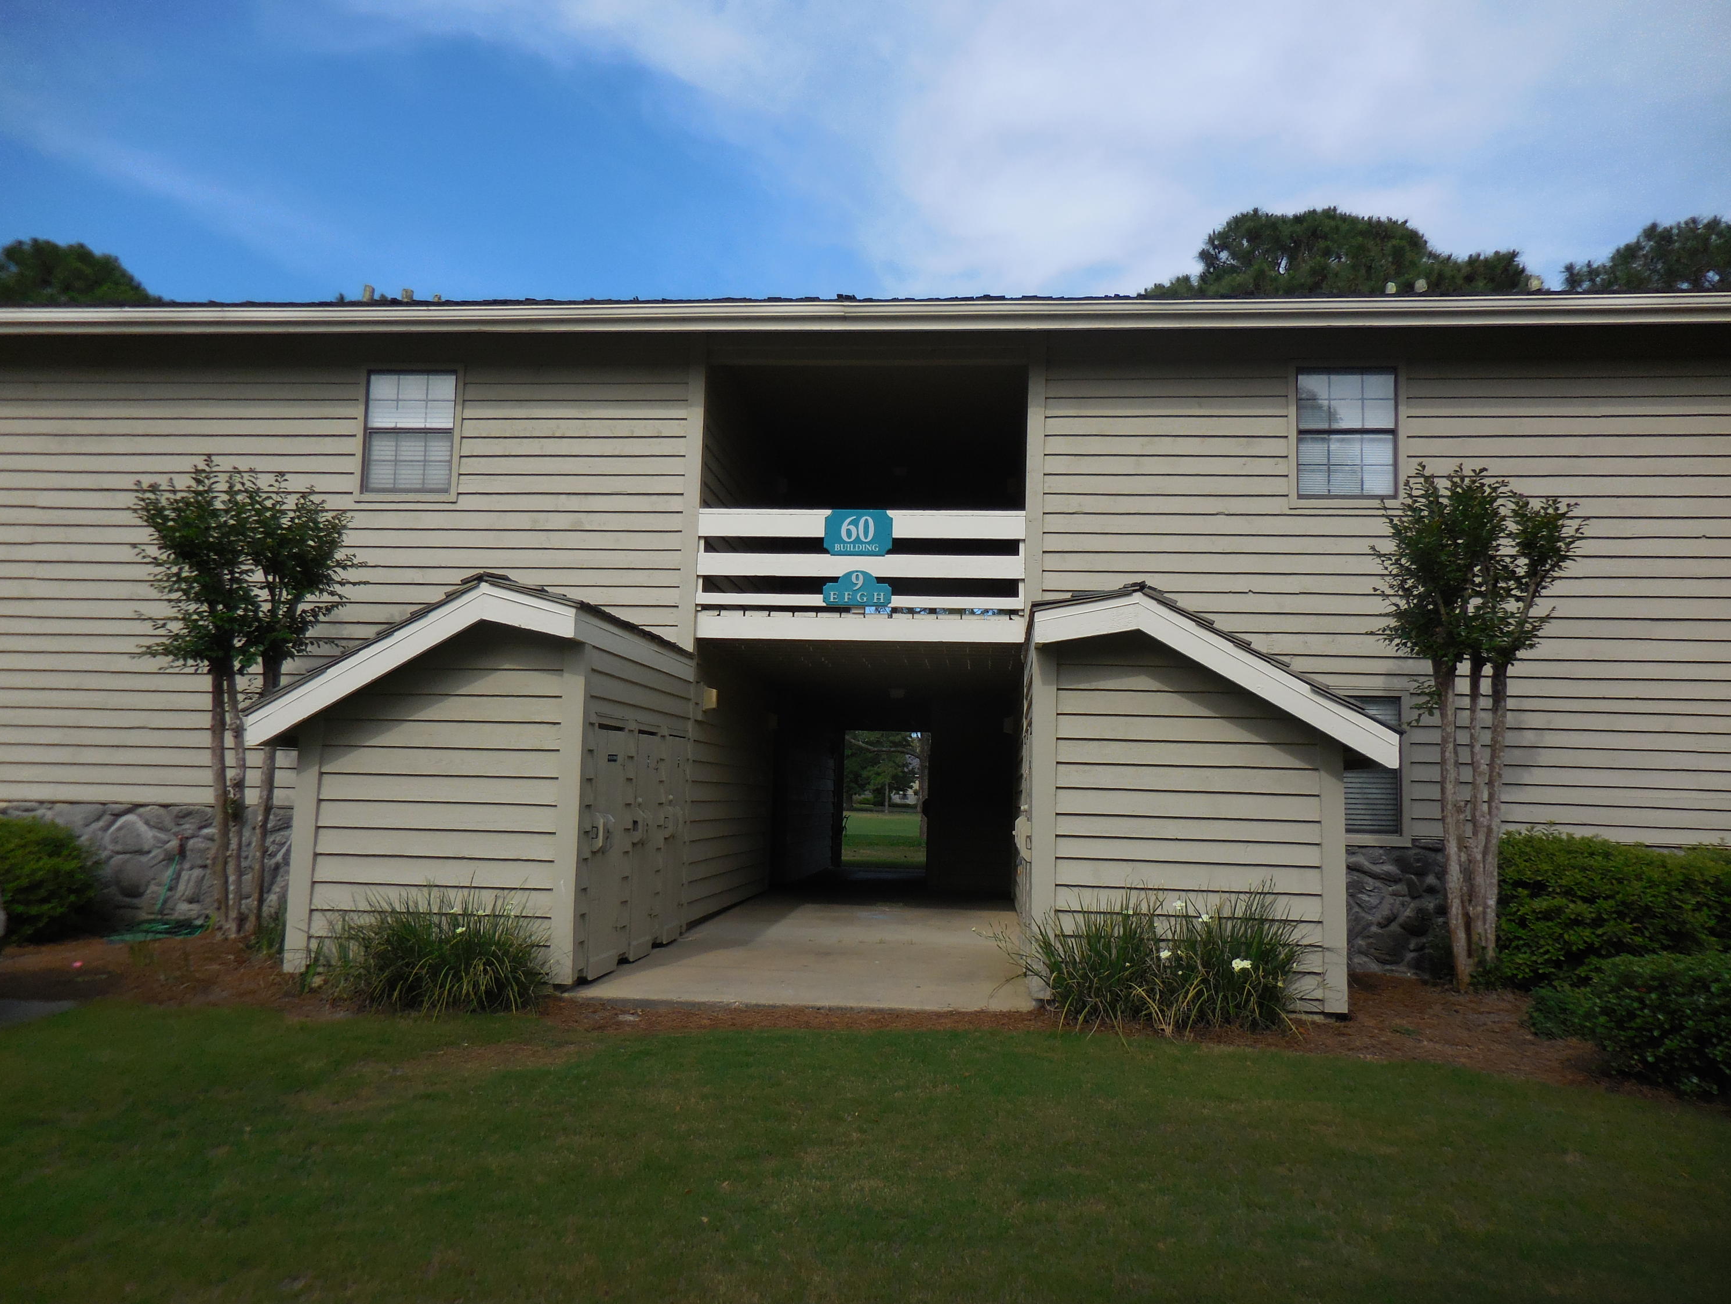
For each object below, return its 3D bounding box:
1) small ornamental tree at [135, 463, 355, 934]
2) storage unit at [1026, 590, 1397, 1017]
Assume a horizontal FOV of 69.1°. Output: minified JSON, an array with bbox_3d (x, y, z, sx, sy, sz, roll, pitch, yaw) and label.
[{"bbox_3d":[-5.291,0.332,10.516,1.977,3.969,1.608,1,-6,5],"label":"small ornamental tree"},{"bbox_3d":[2.227,1.070,9.198,2.172,2.593,3.430,1,-6,5],"label":"storage unit"}]

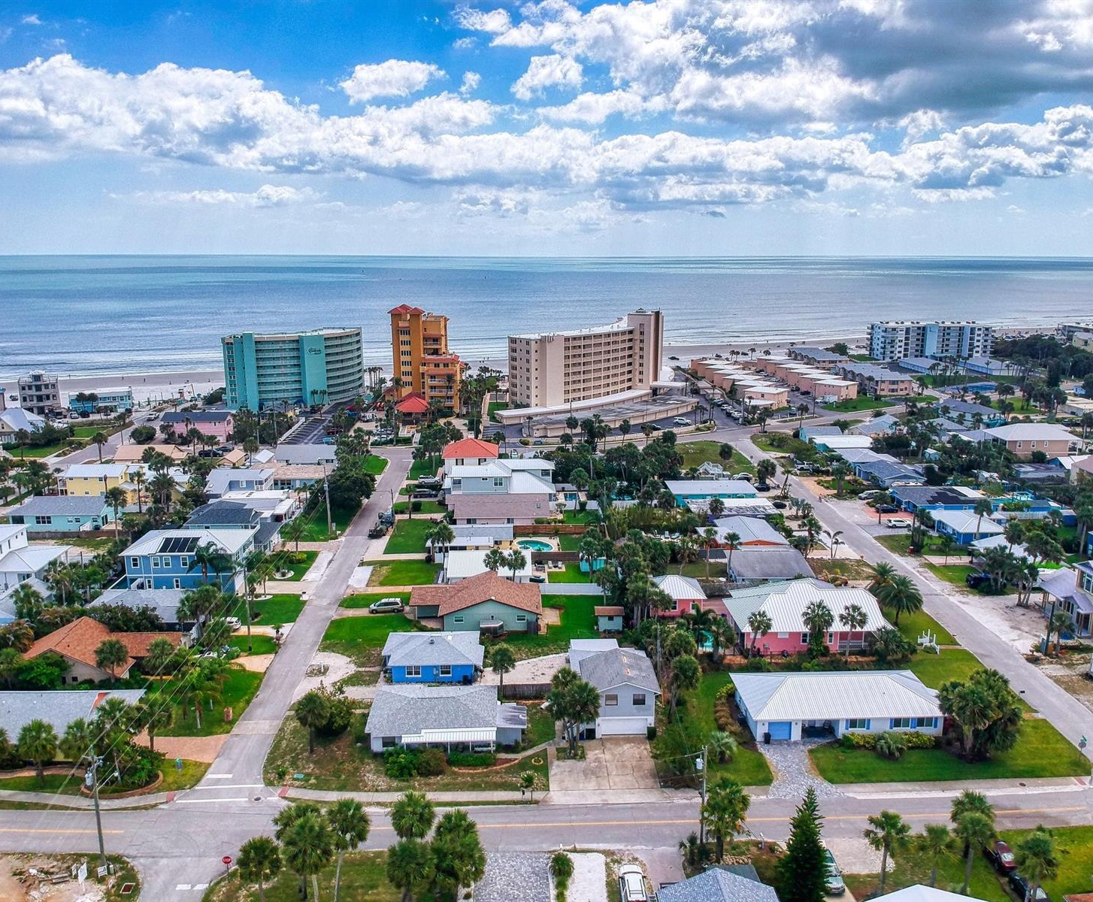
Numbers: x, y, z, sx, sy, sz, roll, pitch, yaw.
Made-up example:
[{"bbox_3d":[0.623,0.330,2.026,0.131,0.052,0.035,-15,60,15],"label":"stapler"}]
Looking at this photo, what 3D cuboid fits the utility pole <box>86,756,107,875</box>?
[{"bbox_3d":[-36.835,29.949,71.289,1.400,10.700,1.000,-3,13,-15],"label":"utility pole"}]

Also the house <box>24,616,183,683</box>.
[{"bbox_3d":[-55.800,25.200,109.580,21.600,6.200,12.500,0,13,-2],"label":"house"}]

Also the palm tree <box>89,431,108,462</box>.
[{"bbox_3d":[-107.666,-0.470,209.438,3.600,8.200,3.600,0,13,0],"label":"palm tree"}]

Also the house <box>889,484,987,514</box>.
[{"bbox_3d":[80.079,9.548,178.350,15.500,4.400,13.200,0,13,-2],"label":"house"}]

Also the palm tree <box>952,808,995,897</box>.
[{"bbox_3d":[34.700,32.970,71.300,3.700,8.050,3.700,0,13,-2],"label":"palm tree"}]

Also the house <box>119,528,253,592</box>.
[{"bbox_3d":[-55.749,16.258,137.180,17.000,8.000,12.400,0,13,-2],"label":"house"}]

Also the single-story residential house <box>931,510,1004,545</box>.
[{"bbox_3d":[78.170,13.515,161.614,9.800,4.100,13.000,0,13,-2],"label":"single-story residential house"}]

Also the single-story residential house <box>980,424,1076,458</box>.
[{"bbox_3d":[119.603,-2.642,214.055,18.700,7.100,10.800,0,13,0],"label":"single-story residential house"}]

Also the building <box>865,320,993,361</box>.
[{"bbox_3d":[190.207,-54.369,430.400,53.000,17.400,19.500,0,13,-2],"label":"building"}]

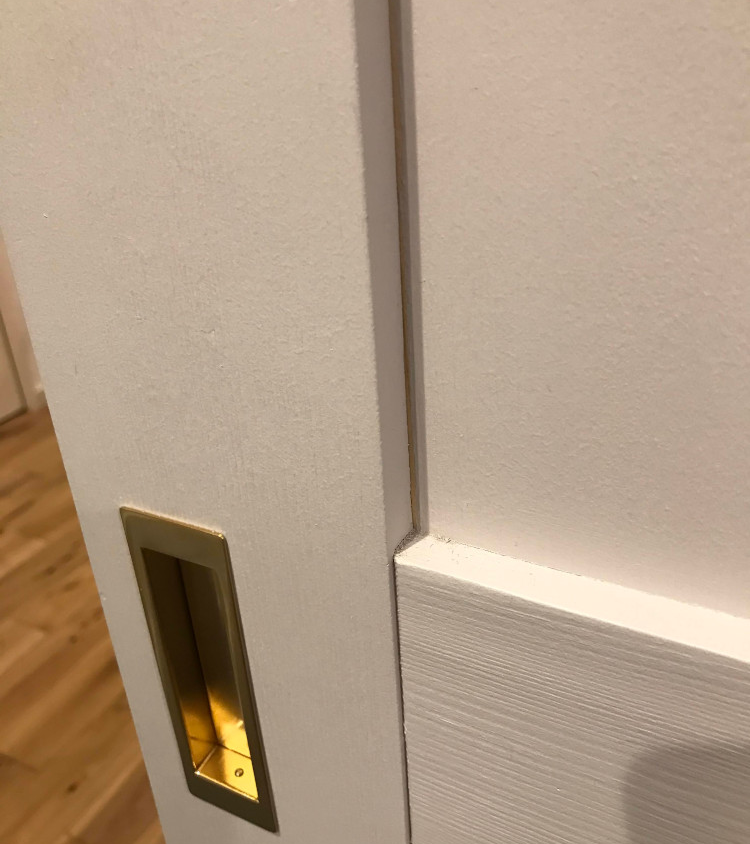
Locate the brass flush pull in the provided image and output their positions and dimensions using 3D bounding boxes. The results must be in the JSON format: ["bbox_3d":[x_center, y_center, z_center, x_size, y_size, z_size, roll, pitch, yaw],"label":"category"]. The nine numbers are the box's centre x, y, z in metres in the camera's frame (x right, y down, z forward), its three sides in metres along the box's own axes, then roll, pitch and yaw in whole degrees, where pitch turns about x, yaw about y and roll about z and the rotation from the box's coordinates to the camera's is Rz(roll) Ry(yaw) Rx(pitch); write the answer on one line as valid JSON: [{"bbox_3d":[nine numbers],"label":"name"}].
[{"bbox_3d":[-0.050,0.079,0.258,0.041,0.121,0.013,11,30,28],"label":"brass flush pull"}]

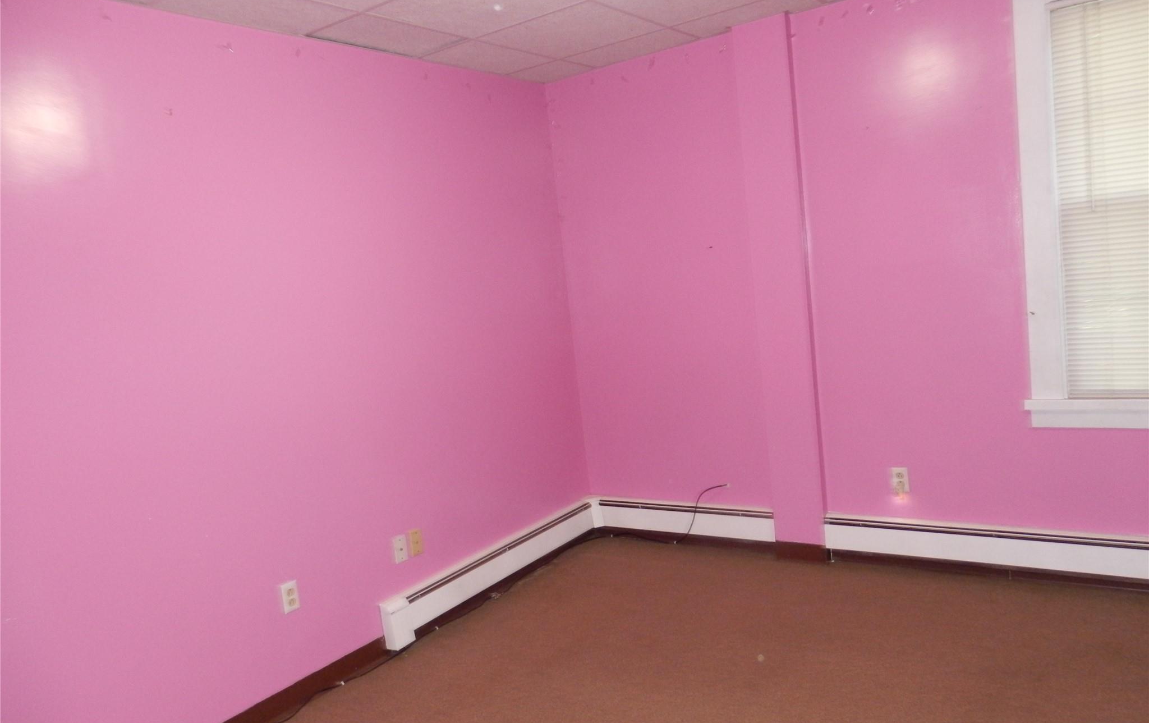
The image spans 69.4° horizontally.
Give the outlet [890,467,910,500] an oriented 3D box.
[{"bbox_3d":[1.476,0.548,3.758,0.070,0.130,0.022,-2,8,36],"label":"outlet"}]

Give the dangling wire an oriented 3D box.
[{"bbox_3d":[0.644,0.810,4.339,0.350,0.360,0.100,-2,8,36],"label":"dangling wire"}]

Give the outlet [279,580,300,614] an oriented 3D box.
[{"bbox_3d":[-1.078,0.900,3.167,0.012,0.114,0.070,-2,8,36],"label":"outlet"}]

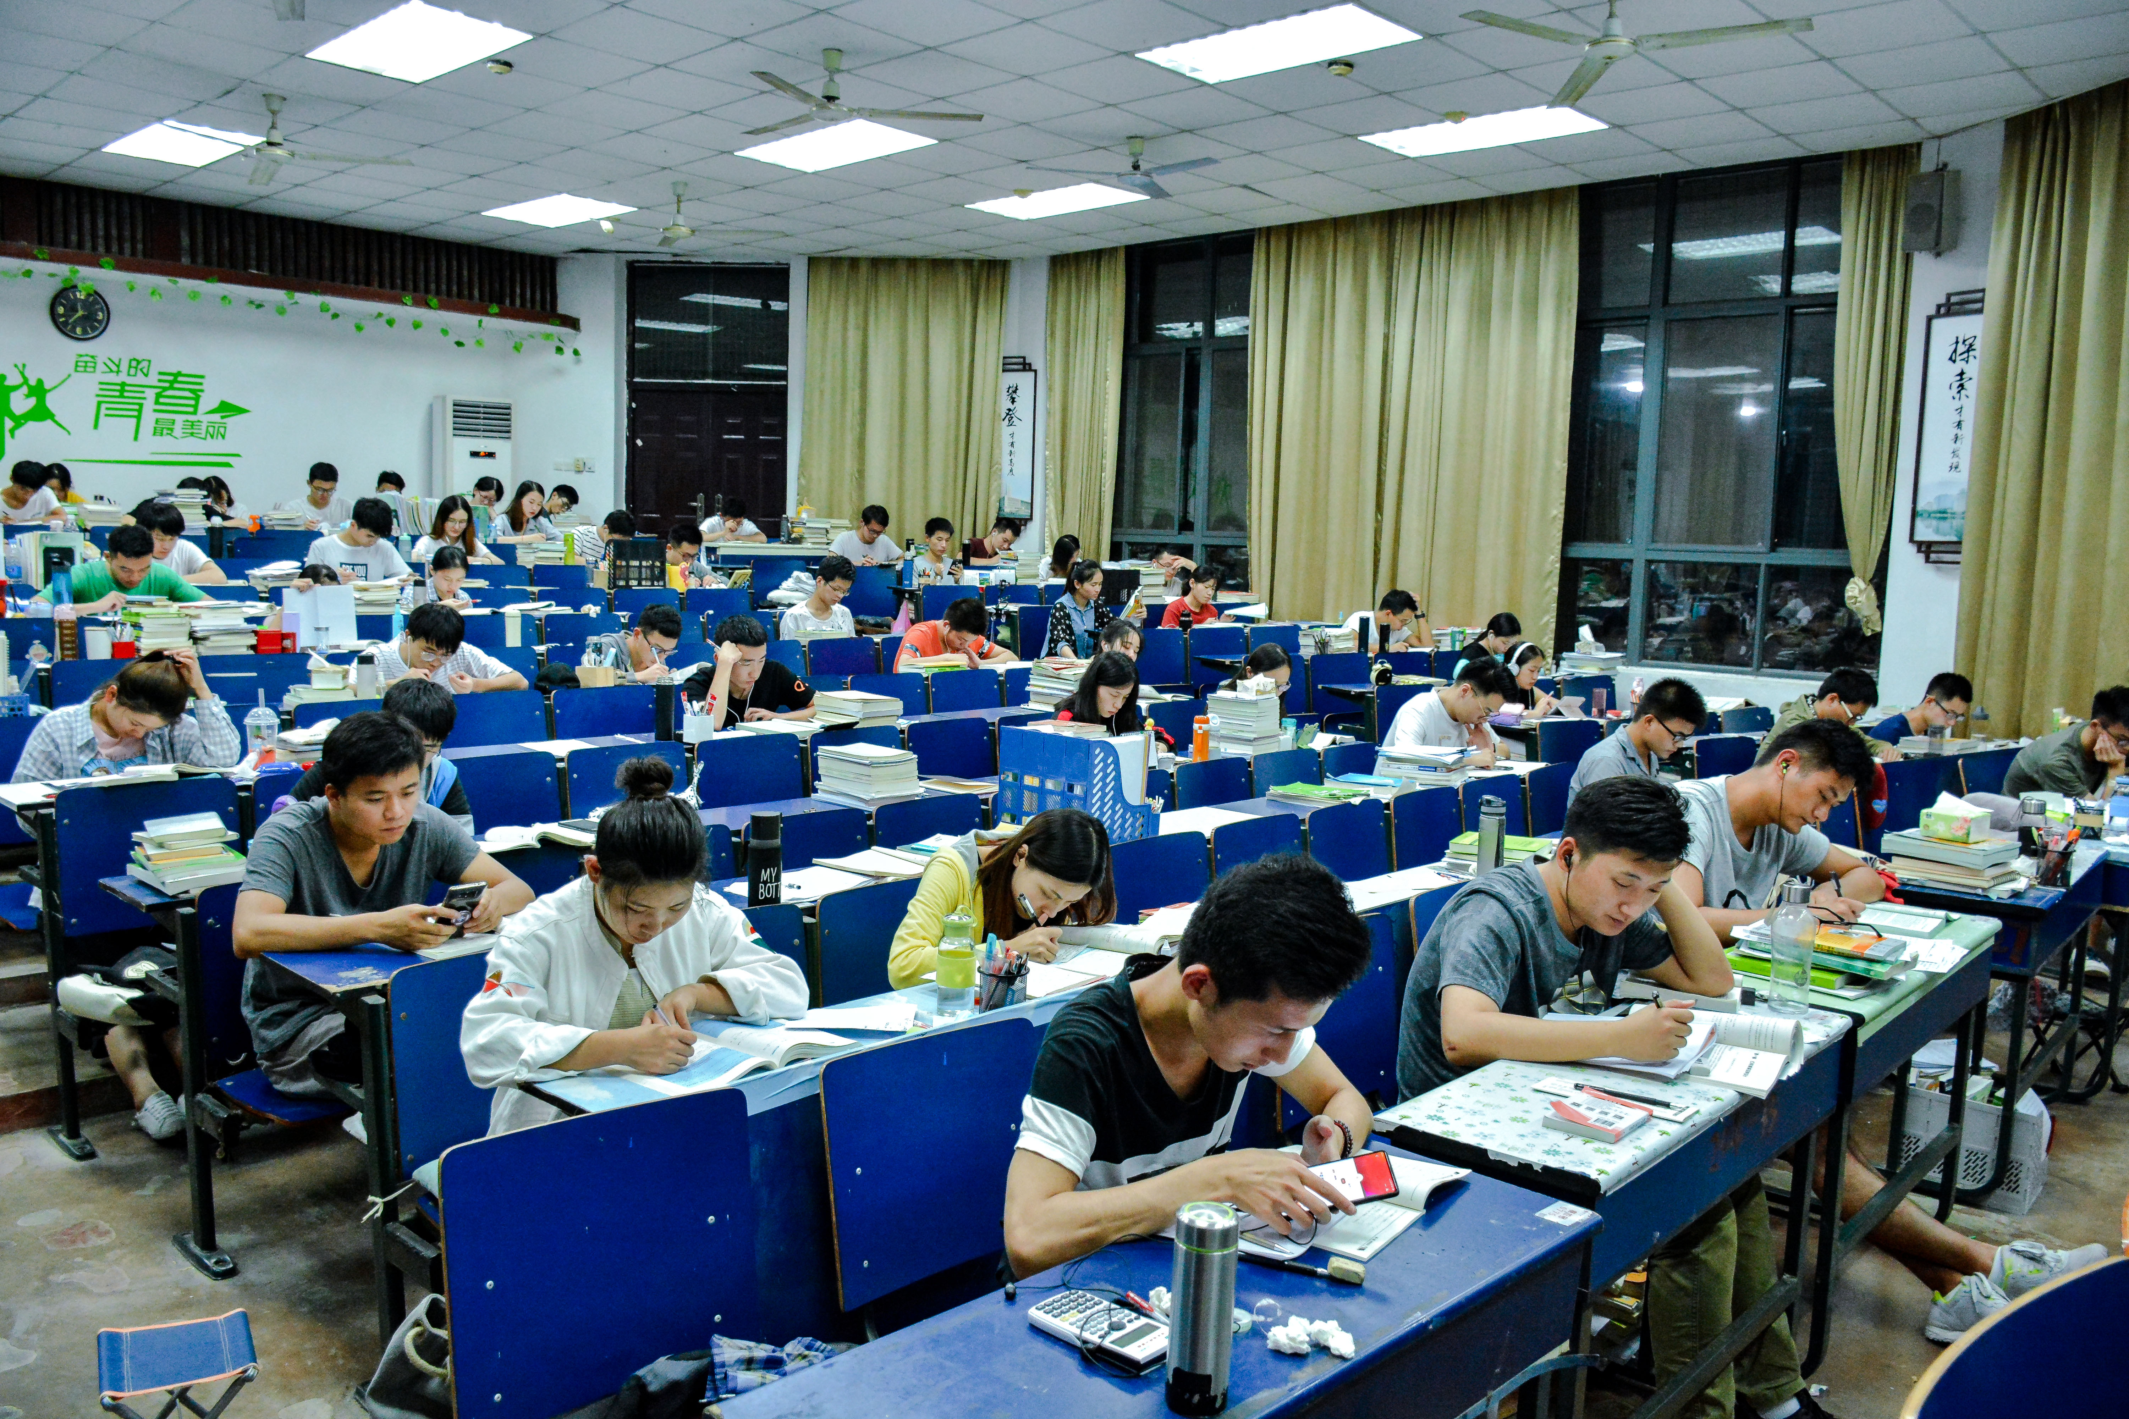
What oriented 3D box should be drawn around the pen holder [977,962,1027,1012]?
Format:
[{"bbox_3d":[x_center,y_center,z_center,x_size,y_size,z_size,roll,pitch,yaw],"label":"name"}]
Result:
[{"bbox_3d":[-0.105,0.495,2.760,0.088,0.092,0.088,1,6,0],"label":"pen holder"}]

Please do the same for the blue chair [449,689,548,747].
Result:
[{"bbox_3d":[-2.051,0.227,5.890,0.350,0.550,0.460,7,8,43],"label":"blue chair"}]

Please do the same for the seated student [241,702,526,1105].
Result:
[{"bbox_3d":[-1.420,0.624,3.436,0.680,1.235,0.620,7,8,43],"label":"seated student"}]

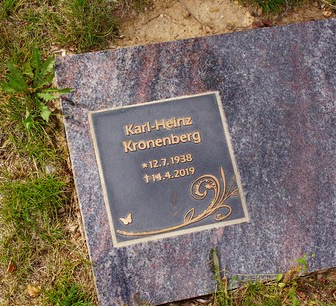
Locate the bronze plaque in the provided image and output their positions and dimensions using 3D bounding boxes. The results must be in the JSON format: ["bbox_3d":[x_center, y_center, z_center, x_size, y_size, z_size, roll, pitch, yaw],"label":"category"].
[{"bbox_3d":[0.001,0.024,1.211,0.217,0.012,0.216,-10,80,-12],"label":"bronze plaque"}]

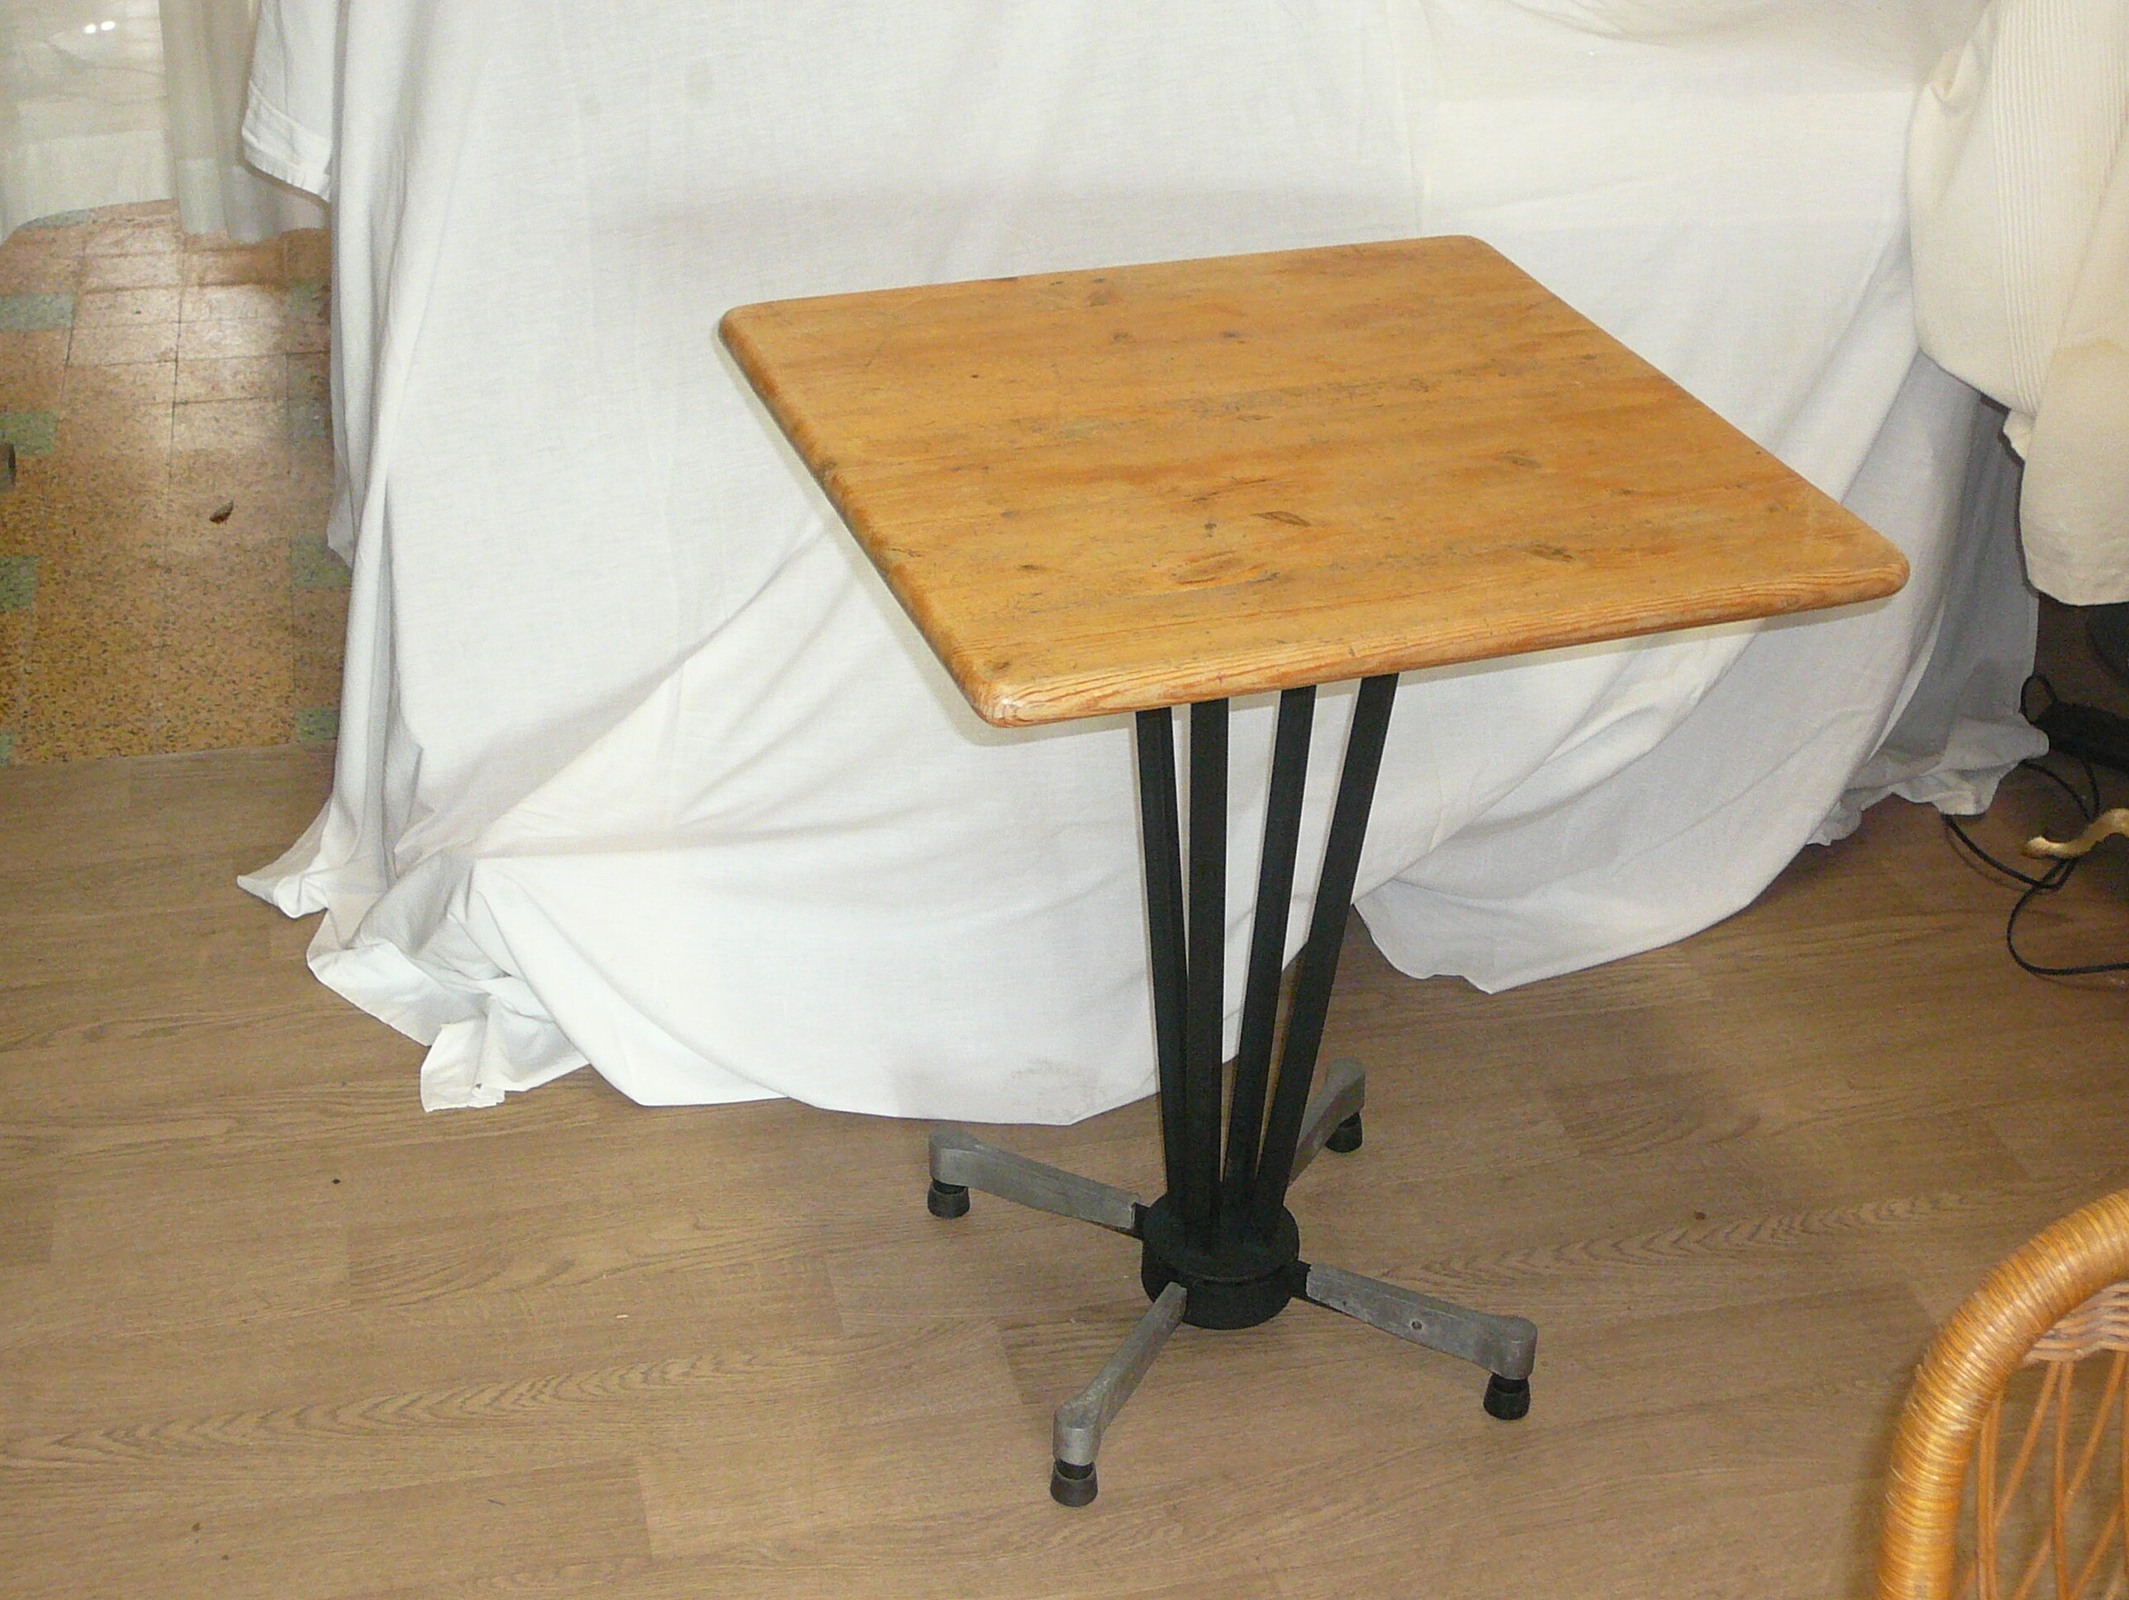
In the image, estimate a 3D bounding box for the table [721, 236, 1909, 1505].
[{"bbox_3d":[0.125,0.072,2.145,0.593,0.740,0.603,-9,32,-18],"label":"table"}]

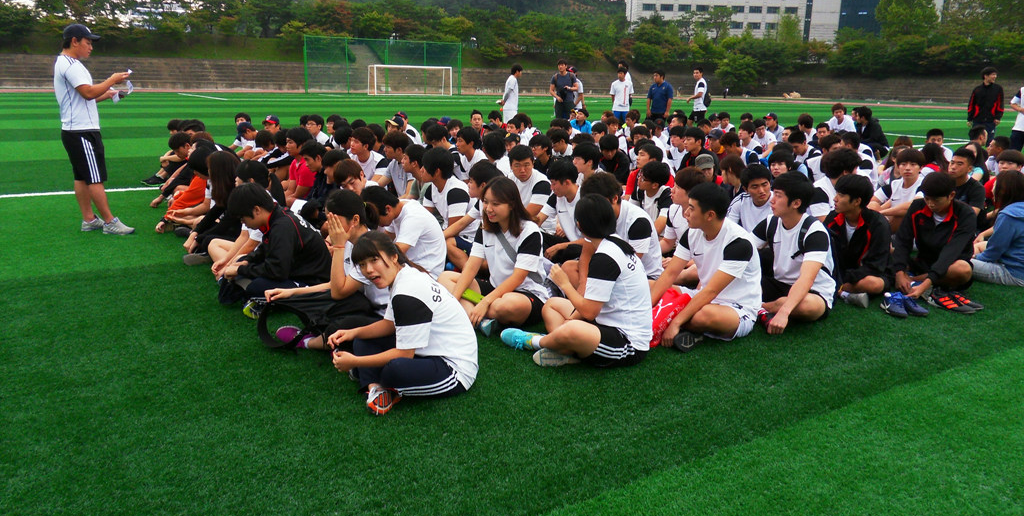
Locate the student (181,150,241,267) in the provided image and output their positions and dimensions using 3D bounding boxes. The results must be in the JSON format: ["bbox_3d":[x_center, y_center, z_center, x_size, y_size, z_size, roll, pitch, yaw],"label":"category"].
[{"bbox_3d":[-2.167,-0.415,5.388,0.640,0.800,0.540,-1,14,-9],"label":"student"}]

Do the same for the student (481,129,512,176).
[{"bbox_3d":[-0.217,-0.750,6.768,0.660,0.860,0.560,6,15,20],"label":"student"}]

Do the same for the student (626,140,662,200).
[{"bbox_3d":[1.150,-0.589,6.343,0.660,0.854,0.580,-7,16,-28],"label":"student"}]

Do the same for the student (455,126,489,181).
[{"bbox_3d":[-0.526,-0.877,7.259,0.660,0.918,0.580,-6,16,-27],"label":"student"}]

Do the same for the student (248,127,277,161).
[{"bbox_3d":[-2.717,-0.984,7.689,0.660,0.780,0.550,-3,15,-17],"label":"student"}]

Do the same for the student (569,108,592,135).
[{"bbox_3d":[1.232,-2.302,13.140,0.600,0.888,0.660,8,16,26],"label":"student"}]

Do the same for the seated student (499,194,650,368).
[{"bbox_3d":[0.319,0.054,3.743,0.780,0.840,0.620,6,15,19],"label":"seated student"}]

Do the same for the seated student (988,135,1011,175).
[{"bbox_3d":[5.462,-0.970,8.156,0.680,0.830,0.560,2,14,5],"label":"seated student"}]

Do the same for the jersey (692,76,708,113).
[{"bbox_3d":[4.056,-3.520,15.302,0.300,0.700,0.480,2,14,5],"label":"jersey"}]

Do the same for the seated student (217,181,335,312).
[{"bbox_3d":[-1.377,-0.088,4.232,0.680,0.750,0.570,-1,14,-9],"label":"seated student"}]

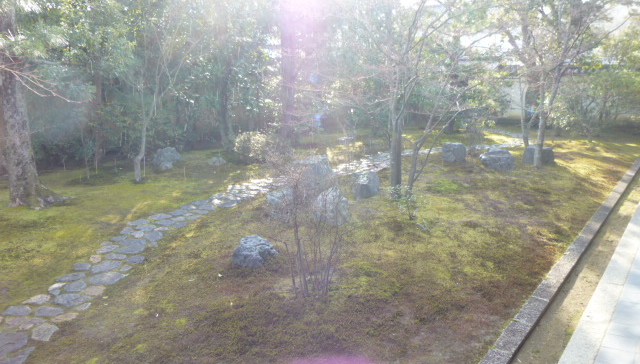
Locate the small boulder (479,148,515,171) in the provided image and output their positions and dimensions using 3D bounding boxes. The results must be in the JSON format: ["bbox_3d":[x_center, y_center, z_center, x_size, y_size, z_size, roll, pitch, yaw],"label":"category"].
[{"bbox_3d":[4.189,-0.542,10.825,0.925,0.446,0.680,4,14,21],"label":"small boulder"}]

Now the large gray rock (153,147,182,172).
[{"bbox_3d":[-3.731,-0.572,11.265,0.743,0.526,0.600,-5,13,-18],"label":"large gray rock"}]

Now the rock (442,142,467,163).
[{"bbox_3d":[3.475,-0.768,11.896,0.640,0.432,0.550,3,13,16],"label":"rock"}]

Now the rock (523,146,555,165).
[{"bbox_3d":[5.471,-0.689,11.499,0.850,0.400,0.620,5,14,25],"label":"rock"}]

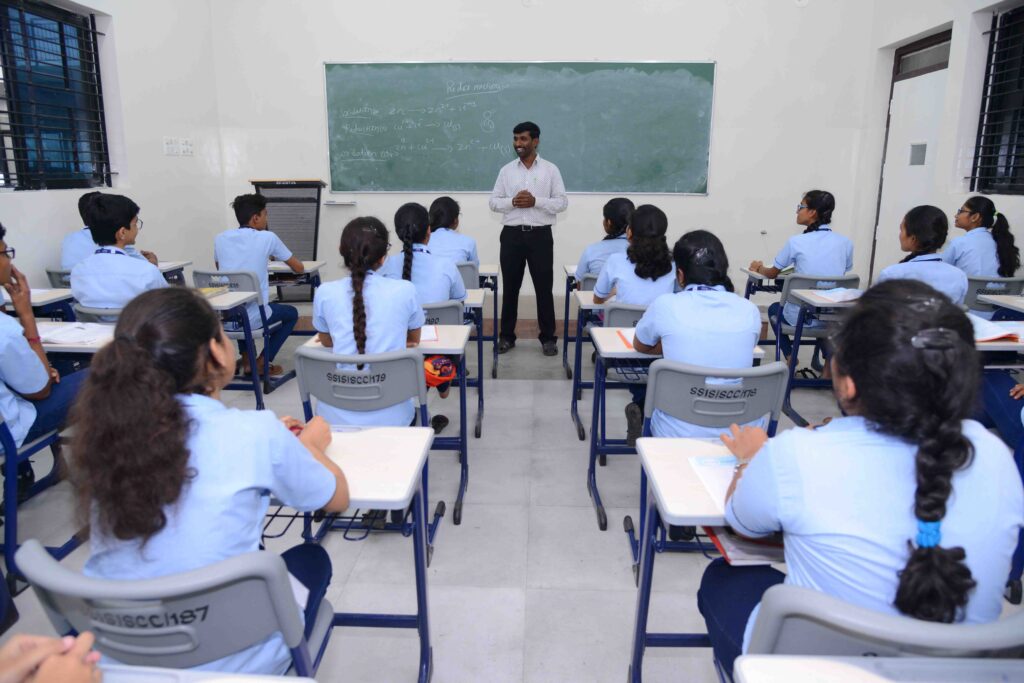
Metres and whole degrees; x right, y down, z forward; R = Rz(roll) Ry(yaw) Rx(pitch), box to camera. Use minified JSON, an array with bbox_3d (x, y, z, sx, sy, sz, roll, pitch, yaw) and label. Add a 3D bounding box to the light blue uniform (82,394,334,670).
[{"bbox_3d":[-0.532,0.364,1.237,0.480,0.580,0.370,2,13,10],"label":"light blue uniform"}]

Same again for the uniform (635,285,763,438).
[{"bbox_3d":[0.598,0.075,2.299,0.440,0.580,0.340,0,13,0],"label":"uniform"}]

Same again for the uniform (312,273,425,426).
[{"bbox_3d":[-0.492,0.051,2.386,0.410,0.580,0.320,1,13,4],"label":"uniform"}]

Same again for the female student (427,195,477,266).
[{"bbox_3d":[-0.432,-0.363,4.682,0.450,1.230,0.720,2,13,6],"label":"female student"}]

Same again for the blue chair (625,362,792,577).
[{"bbox_3d":[0.634,0.389,2.353,0.450,0.770,0.500,2,13,7],"label":"blue chair"}]

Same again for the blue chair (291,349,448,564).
[{"bbox_3d":[-0.494,0.357,2.466,0.450,0.770,0.500,0,13,-1],"label":"blue chair"}]

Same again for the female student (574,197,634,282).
[{"bbox_3d":[0.598,-0.277,4.332,0.460,1.230,0.740,-1,13,-4],"label":"female student"}]

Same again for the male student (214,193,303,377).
[{"bbox_3d":[-1.609,-0.355,4.526,0.450,1.220,0.640,3,13,12],"label":"male student"}]

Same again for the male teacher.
[{"bbox_3d":[0.129,-0.785,5.322,0.580,1.760,0.360,1,13,4],"label":"male teacher"}]

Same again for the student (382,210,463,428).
[{"bbox_3d":[-0.456,-0.084,3.420,0.470,1.200,0.620,1,13,5],"label":"student"}]

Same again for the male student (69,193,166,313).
[{"bbox_3d":[-1.752,-0.074,3.353,0.470,1.270,0.740,3,14,12],"label":"male student"}]

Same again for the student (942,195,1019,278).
[{"bbox_3d":[2.797,-0.304,4.351,0.450,1.240,0.620,-3,13,-12],"label":"student"}]

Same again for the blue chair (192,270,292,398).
[{"bbox_3d":[-1.643,-0.073,4.350,0.430,0.810,0.580,2,13,7],"label":"blue chair"}]

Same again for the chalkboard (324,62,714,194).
[{"bbox_3d":[0.057,-2.071,6.659,3.740,1.220,0.050,1,13,2],"label":"chalkboard"}]

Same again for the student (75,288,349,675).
[{"bbox_3d":[-0.522,0.457,1.362,0.500,1.160,0.720,2,13,10],"label":"student"}]

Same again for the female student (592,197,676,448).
[{"bbox_3d":[0.653,-0.068,3.377,0.480,1.200,0.620,0,13,-3],"label":"female student"}]

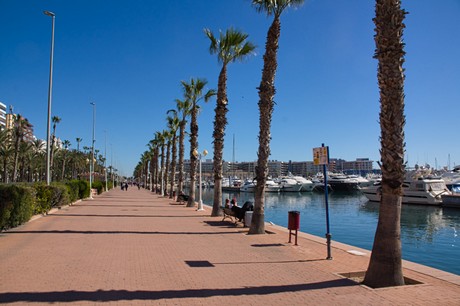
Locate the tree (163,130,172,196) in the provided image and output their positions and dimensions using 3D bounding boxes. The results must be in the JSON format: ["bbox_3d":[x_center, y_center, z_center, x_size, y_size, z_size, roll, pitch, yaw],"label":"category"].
[{"bbox_3d":[-8.135,1.319,44.867,1.800,8.570,1.800,1,-5,-16],"label":"tree"}]

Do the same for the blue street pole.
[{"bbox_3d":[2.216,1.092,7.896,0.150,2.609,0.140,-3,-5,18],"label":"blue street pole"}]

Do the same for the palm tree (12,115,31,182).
[{"bbox_3d":[-24.563,0.273,40.415,2.500,9.700,2.500,1,-5,-16],"label":"palm tree"}]

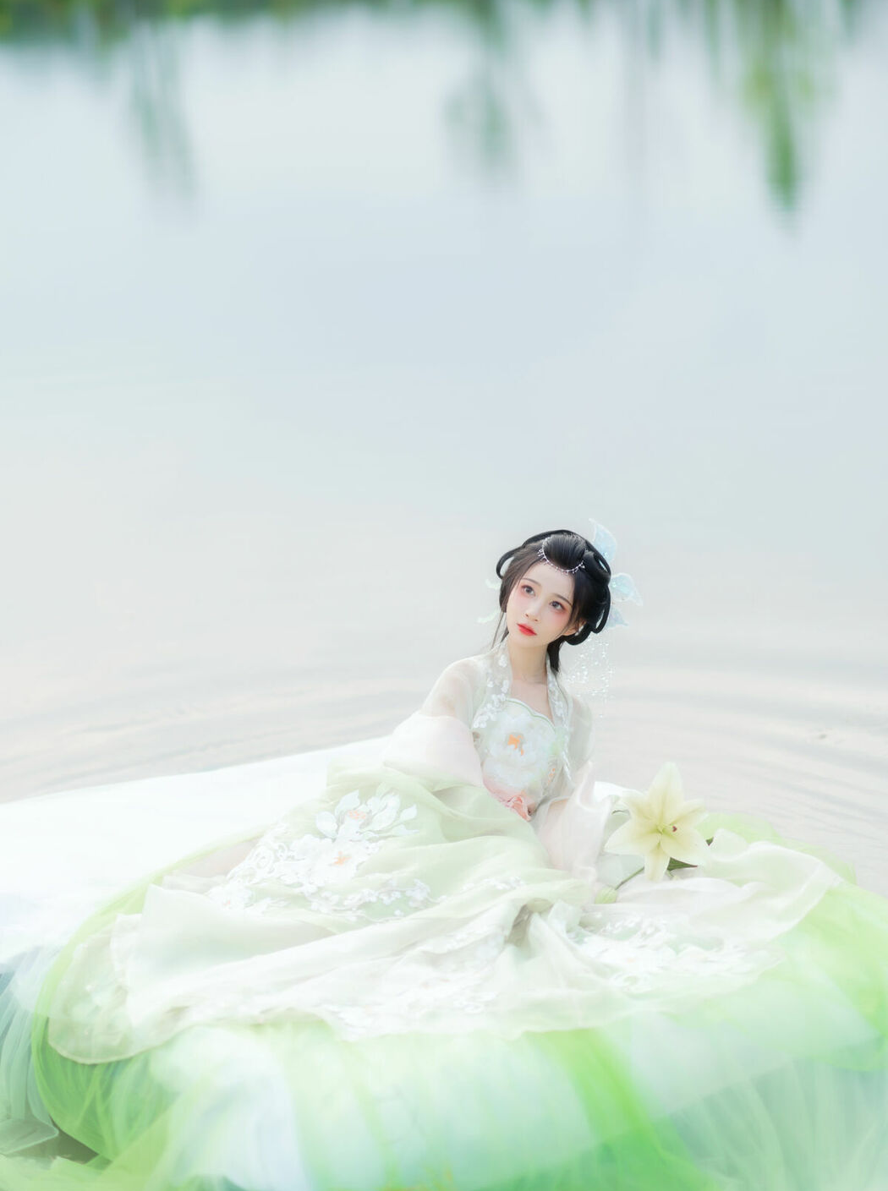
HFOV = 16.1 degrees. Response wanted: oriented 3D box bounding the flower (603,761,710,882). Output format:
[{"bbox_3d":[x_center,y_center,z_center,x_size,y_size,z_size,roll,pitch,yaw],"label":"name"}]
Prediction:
[{"bbox_3d":[0.400,0.424,5.920,0.198,0.222,0.110,-3,3,-11],"label":"flower"}]

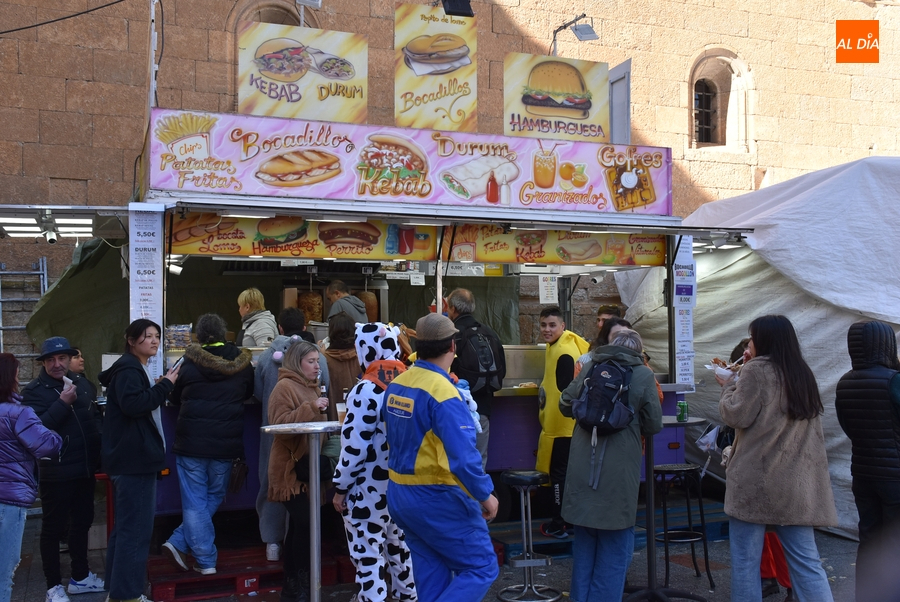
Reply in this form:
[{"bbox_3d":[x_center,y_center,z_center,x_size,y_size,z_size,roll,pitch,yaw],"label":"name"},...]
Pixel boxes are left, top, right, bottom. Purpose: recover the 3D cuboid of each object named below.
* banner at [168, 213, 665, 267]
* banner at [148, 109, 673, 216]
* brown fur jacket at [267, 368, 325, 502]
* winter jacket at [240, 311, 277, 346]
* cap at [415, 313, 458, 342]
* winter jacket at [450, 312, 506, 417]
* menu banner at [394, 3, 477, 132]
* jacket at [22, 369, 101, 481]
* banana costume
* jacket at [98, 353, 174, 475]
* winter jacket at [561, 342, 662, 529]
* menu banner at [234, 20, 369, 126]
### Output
[{"bbox_3d":[-0.069,-0.467,6.881,3.990,0.350,0.050,1,-2,-19],"label":"banner"},{"bbox_3d":[-0.103,-1.014,6.847,4.130,0.560,0.070,1,-2,-19],"label":"banner"},{"bbox_3d":[-0.926,0.817,5.473,0.360,0.810,0.430,0,-2,13],"label":"brown fur jacket"},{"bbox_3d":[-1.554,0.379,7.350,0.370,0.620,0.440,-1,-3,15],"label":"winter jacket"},{"bbox_3d":[-0.067,0.132,4.500,0.195,0.135,0.265,-3,6,42],"label":"cap"},{"bbox_3d":[0.178,0.443,6.288,0.500,0.730,0.380,1,-2,-25],"label":"winter jacket"},{"bbox_3d":[-0.112,-1.796,6.930,0.660,0.950,0.030,1,-3,-19],"label":"menu banner"},{"bbox_3d":[-2.424,0.768,5.650,0.380,0.730,0.510,-3,-3,42],"label":"jacket"},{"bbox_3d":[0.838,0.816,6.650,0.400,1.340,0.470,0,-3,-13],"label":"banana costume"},{"bbox_3d":[-1.921,0.689,5.520,0.450,0.755,0.450,0,-3,0],"label":"jacket"},{"bbox_3d":[0.906,0.766,5.055,0.580,1.020,0.420,0,-2,6],"label":"winter jacket"},{"bbox_3d":[-1.080,-1.654,6.674,0.967,0.746,0.040,1,-2,-19],"label":"menu banner"}]

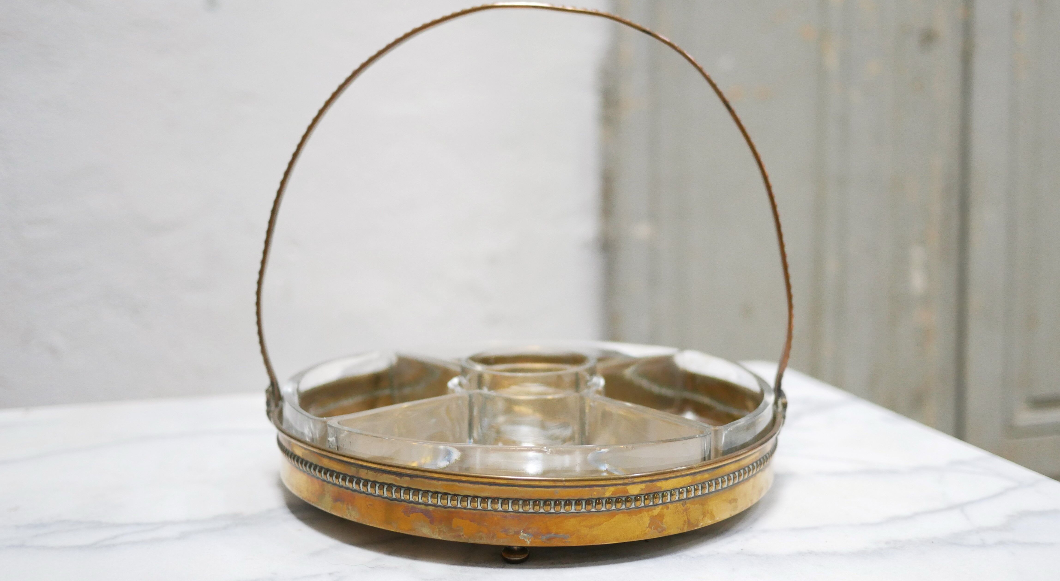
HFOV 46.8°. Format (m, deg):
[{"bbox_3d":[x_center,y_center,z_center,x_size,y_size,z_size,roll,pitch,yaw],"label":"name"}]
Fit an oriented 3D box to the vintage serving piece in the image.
[{"bbox_3d":[-0.002,-0.019,0.582,0.257,0.227,0.240,0,8,0],"label":"vintage serving piece"}]

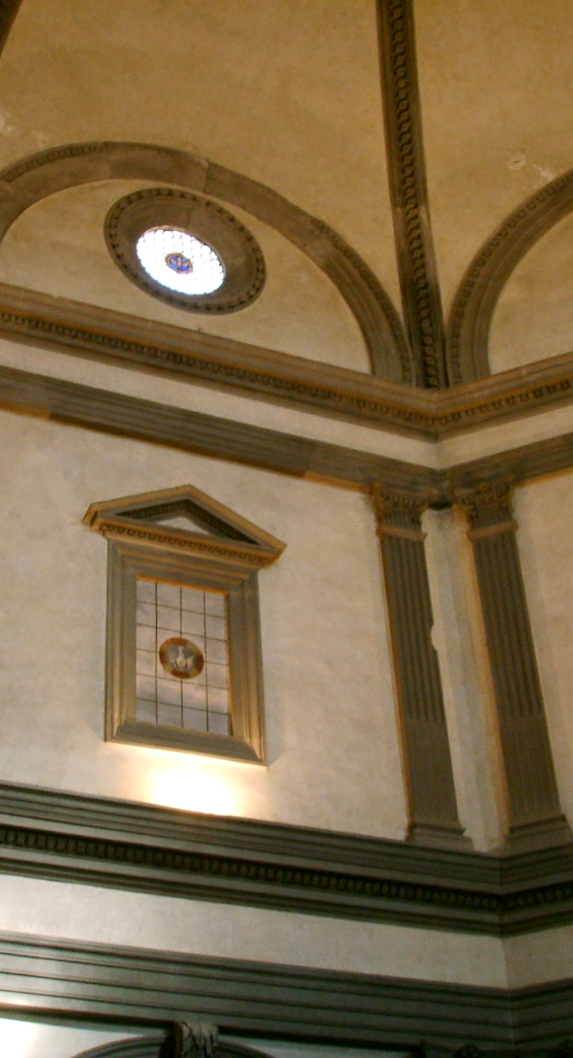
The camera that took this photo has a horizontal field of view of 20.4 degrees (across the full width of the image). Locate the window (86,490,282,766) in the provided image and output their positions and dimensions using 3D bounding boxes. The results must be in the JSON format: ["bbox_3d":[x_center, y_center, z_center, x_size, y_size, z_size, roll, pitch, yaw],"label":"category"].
[{"bbox_3d":[-0.700,0.636,11.994,1.610,2.369,0.239,12,-40,-20],"label":"window"}]

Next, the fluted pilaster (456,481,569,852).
[{"bbox_3d":[1.802,1.040,12.652,0.520,3.335,0.193,-16,-39,15],"label":"fluted pilaster"}]

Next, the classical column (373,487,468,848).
[{"bbox_3d":[1.030,1.056,12.618,0.520,3.349,0.193,12,-40,-20],"label":"classical column"}]

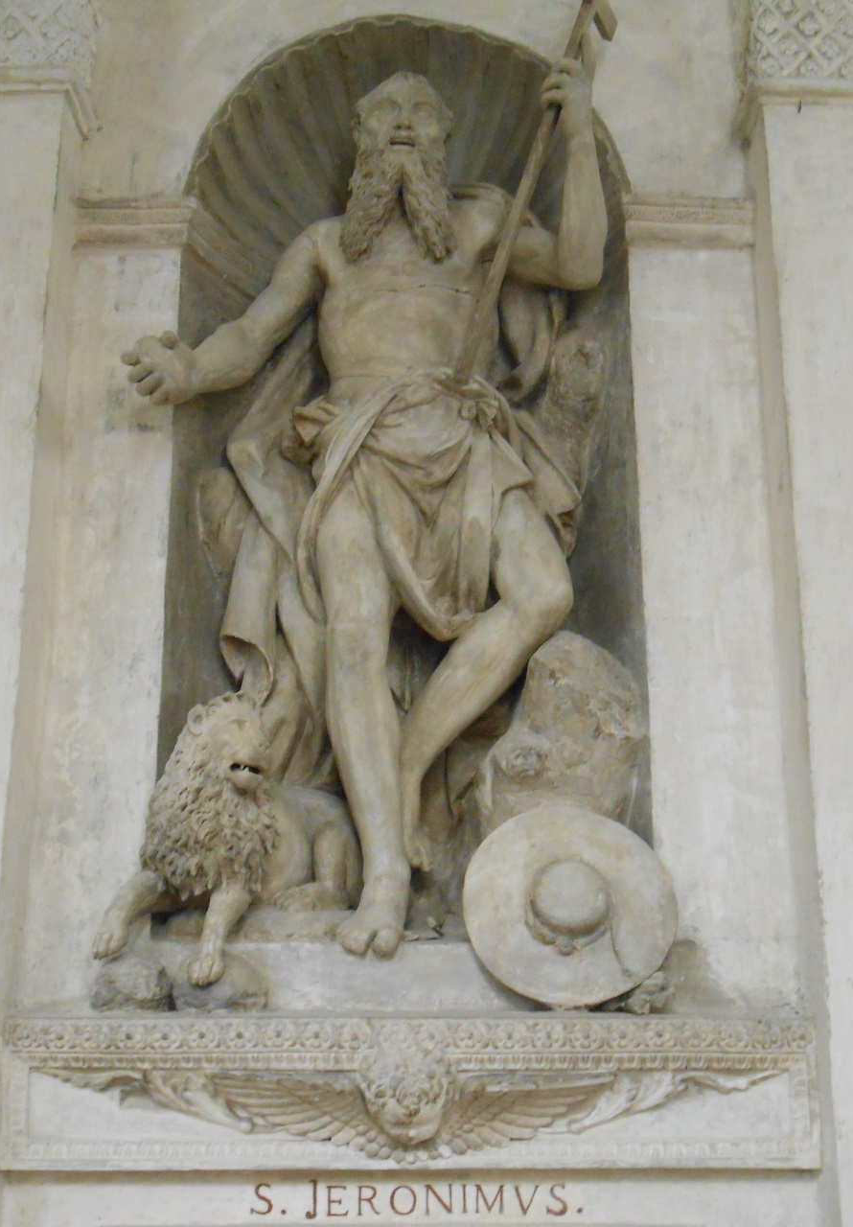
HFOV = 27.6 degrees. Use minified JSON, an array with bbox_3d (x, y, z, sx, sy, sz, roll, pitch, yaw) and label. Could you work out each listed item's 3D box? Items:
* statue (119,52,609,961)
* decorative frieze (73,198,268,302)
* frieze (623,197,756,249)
[{"bbox_3d":[-0.120,-0.294,3.910,1.060,2.140,0.530,0,-19,0],"label":"statue"},{"bbox_3d":[-0.598,-0.847,4.080,0.415,0.135,0.300,0,-19,0],"label":"decorative frieze"},{"bbox_3d":[0.597,-0.879,3.974,0.290,0.140,0.080,0,-19,0],"label":"frieze"}]

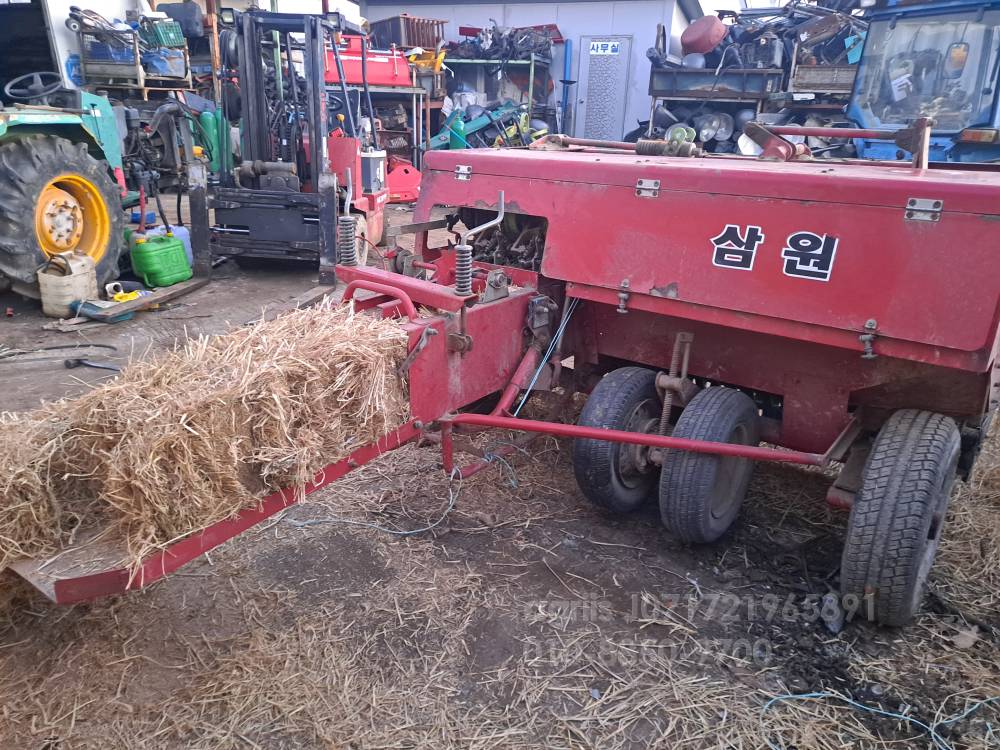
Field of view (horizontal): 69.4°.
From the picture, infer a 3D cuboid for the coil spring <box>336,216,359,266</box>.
[{"bbox_3d":[-0.502,-0.440,2.370,0.051,0.148,0.051,17,26,36],"label":"coil spring"}]

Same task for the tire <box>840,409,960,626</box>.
[{"bbox_3d":[1.155,0.410,2.083,0.190,0.620,0.620,15,26,34],"label":"tire"}]

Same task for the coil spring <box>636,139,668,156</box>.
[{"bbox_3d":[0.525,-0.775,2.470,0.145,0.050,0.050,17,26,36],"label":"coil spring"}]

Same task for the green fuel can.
[{"bbox_3d":[-2.721,-0.936,5.806,0.220,0.360,0.420,8,22,18],"label":"green fuel can"}]

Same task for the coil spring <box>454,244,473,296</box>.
[{"bbox_3d":[-0.106,-0.305,2.100,0.050,0.138,0.050,0,21,0],"label":"coil spring"}]

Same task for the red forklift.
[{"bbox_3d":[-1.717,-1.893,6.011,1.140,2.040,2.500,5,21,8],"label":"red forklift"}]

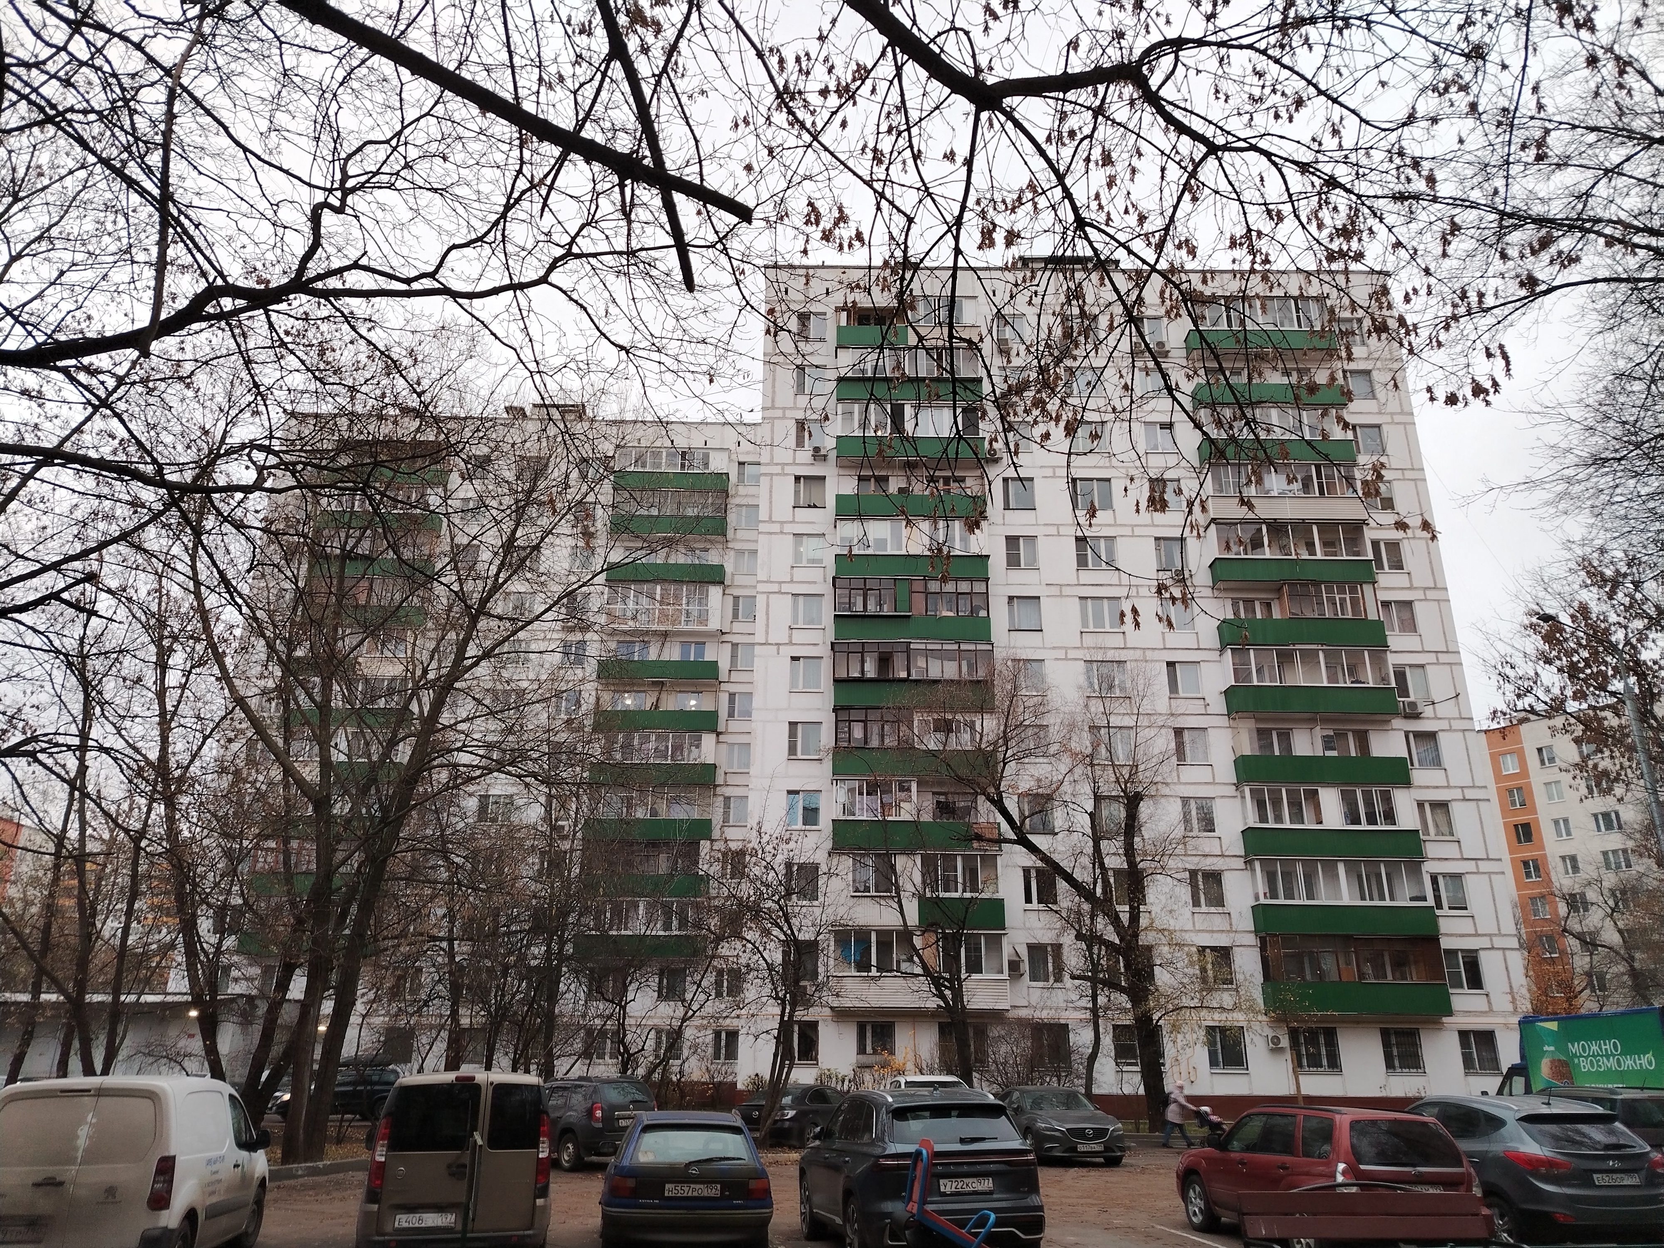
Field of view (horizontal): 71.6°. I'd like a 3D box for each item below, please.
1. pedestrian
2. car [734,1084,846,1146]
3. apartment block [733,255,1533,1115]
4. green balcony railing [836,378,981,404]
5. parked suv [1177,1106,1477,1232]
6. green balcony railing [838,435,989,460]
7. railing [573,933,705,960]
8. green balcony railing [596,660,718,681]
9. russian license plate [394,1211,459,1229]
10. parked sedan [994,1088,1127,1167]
[{"bbox_3d":[9.293,13.176,31.011,0.780,1.650,0.550,1,-21,0],"label":"pedestrian"},{"bbox_3d":[-0.437,12.494,29.269,1.800,1.450,4.700,-14,-25,34],"label":"car"},{"bbox_3d":[11.275,2.690,52.961,29.100,36.950,13.500,1,-21,0],"label":"apartment block"},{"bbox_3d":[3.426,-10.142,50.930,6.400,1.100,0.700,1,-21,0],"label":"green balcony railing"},{"bbox_3d":[5.844,6.738,14.110,1.740,1.600,4.450,4,-21,-9],"label":"parked suv"},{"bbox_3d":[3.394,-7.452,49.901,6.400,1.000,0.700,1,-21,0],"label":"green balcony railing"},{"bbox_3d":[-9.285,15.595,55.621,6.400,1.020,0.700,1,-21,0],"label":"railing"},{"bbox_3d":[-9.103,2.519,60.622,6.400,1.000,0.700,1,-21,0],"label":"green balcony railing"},{"bbox_3d":[-3.717,5.462,10.552,0.525,0.115,0.020,8,-22,-17],"label":"russian license plate"},{"bbox_3d":[4.693,10.873,25.058,1.840,1.450,4.850,4,-21,-10],"label":"parked sedan"}]

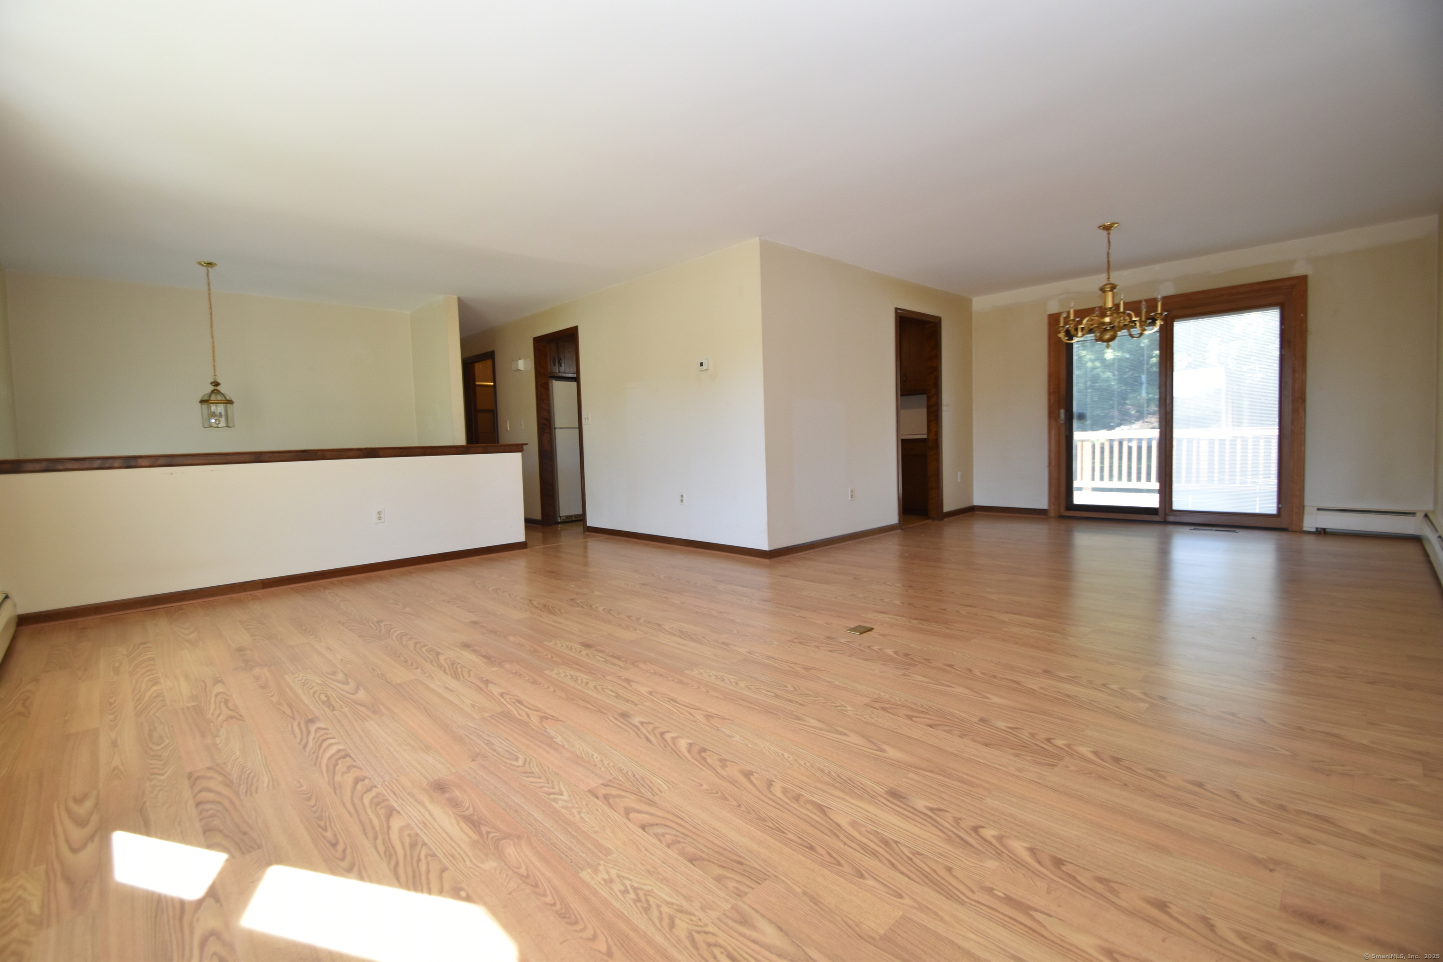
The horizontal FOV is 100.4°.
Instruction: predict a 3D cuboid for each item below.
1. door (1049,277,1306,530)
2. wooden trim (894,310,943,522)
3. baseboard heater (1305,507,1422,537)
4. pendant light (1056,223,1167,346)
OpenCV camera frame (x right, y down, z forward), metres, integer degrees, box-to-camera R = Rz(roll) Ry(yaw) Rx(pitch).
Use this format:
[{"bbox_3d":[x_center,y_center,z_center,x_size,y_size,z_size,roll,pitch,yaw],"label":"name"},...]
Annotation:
[{"bbox_3d":[4.167,-0.650,5.668,1.951,2.109,0.109,1,5,42],"label":"door"},{"bbox_3d":[1.985,-0.610,6.097,0.851,2.119,0.129,-5,5,-42],"label":"wooden trim"},{"bbox_3d":[5.138,0.327,4.819,0.663,0.203,0.069,1,5,42],"label":"baseboard heater"},{"bbox_3d":[2.889,-1.446,4.491,0.683,0.902,0.683,1,5,42],"label":"pendant light"}]

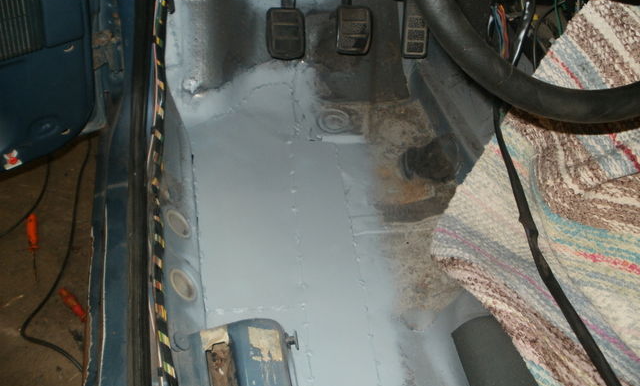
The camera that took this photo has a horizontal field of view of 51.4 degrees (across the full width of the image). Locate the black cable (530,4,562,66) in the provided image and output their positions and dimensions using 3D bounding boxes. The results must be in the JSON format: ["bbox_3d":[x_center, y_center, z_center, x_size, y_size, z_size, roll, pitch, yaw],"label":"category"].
[{"bbox_3d":[0.306,-0.212,0.900,0.042,0.085,0.020,-1,28,17],"label":"black cable"}]

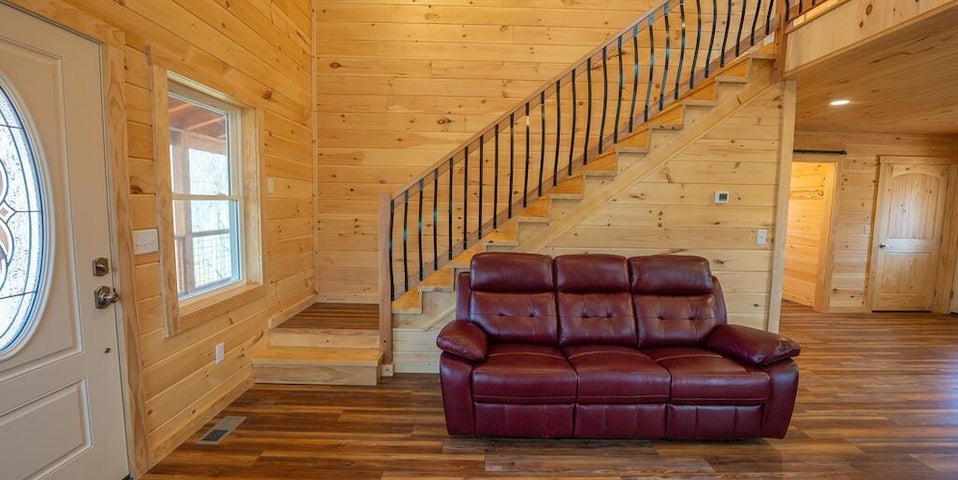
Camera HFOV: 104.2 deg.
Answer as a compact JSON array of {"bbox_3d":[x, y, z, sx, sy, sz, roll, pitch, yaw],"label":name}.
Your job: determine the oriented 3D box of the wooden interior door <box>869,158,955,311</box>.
[{"bbox_3d":[5.929,-0.042,5.140,0.940,2.080,0.070,0,4,-3],"label":"wooden interior door"}]

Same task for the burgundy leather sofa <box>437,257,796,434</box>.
[{"bbox_3d":[0.844,0.642,2.623,2.180,1.030,0.960,0,4,-1],"label":"burgundy leather sofa"}]

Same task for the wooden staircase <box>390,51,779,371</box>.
[{"bbox_3d":[0.858,-0.247,3.596,3.220,2.653,1.067,0,4,-3],"label":"wooden staircase"}]

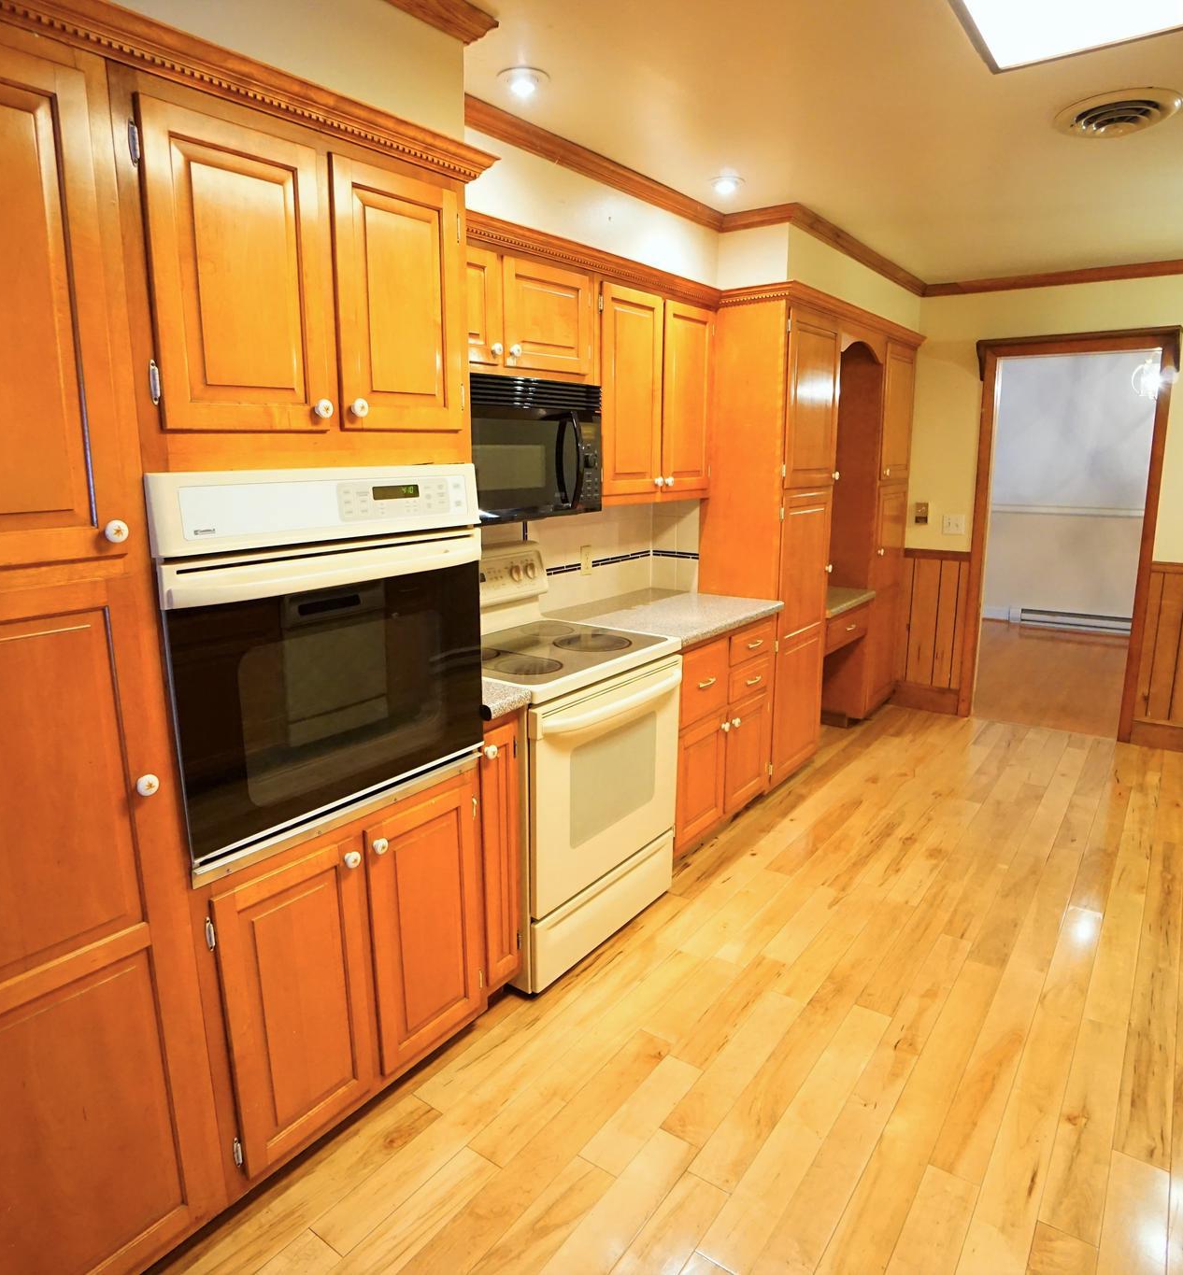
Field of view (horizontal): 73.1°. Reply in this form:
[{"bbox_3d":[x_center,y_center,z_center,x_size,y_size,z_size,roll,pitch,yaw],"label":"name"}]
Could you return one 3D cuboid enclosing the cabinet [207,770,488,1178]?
[{"bbox_3d":[-0.738,0.718,2.026,0.610,0.703,0.748,9,15,36],"label":"cabinet"}]

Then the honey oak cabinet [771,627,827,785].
[{"bbox_3d":[0.748,0.264,3.950,0.605,0.710,0.585,9,15,36],"label":"honey oak cabinet"}]

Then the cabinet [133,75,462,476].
[{"bbox_3d":[-0.747,-0.676,1.730,0.625,0.602,0.741,9,15,36],"label":"cabinet"}]

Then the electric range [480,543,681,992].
[{"bbox_3d":[-0.170,0.344,2.643,0.700,1.200,0.755,9,15,36],"label":"electric range"}]

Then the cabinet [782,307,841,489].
[{"bbox_3d":[0.754,-1.065,3.717,0.605,0.728,0.617,9,15,36],"label":"cabinet"}]

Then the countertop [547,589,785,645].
[{"bbox_3d":[0.302,-0.102,3.304,0.670,0.039,0.907,9,15,36],"label":"countertop"}]

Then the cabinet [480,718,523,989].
[{"bbox_3d":[-0.477,0.562,2.343,0.613,0.833,0.152,9,15,36],"label":"cabinet"}]

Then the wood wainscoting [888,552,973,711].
[{"bbox_3d":[2.071,-0.039,4.874,0.390,0.982,0.040,9,15,36],"label":"wood wainscoting"}]

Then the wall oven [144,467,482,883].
[{"bbox_3d":[-0.712,-0.014,1.816,0.595,0.730,0.747,9,15,36],"label":"wall oven"}]

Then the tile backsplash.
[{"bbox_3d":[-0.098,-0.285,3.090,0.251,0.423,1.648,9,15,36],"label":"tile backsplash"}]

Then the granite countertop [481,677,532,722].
[{"bbox_3d":[-0.471,0.137,2.244,0.660,0.040,0.152,9,15,36],"label":"granite countertop"}]

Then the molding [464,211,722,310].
[{"bbox_3d":[0.025,-1.257,2.695,0.075,0.093,1.776,9,15,36],"label":"molding"}]

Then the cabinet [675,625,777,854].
[{"bbox_3d":[0.303,0.325,3.400,0.620,0.835,0.900,9,15,36],"label":"cabinet"}]

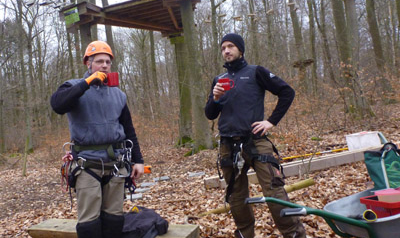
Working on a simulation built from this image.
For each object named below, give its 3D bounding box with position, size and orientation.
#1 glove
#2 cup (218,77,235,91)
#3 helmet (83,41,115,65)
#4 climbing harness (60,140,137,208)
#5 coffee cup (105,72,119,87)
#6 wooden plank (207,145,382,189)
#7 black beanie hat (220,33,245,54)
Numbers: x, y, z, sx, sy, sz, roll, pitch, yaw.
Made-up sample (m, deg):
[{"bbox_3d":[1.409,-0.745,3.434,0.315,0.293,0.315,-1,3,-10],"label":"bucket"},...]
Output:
[{"bbox_3d":[-0.707,-0.272,2.200,0.150,0.100,0.095,-6,-1,28],"label":"glove"},{"bbox_3d":[0.191,-0.245,2.300,0.115,0.090,0.082,-5,-1,12],"label":"cup"},{"bbox_3d":[-0.737,-0.485,2.360,0.220,0.170,0.275,-4,-1,-37],"label":"helmet"},{"bbox_3d":[-0.731,0.380,2.340,0.490,0.430,0.330,-5,-1,-22],"label":"climbing harness"},{"bbox_3d":[-0.600,-0.265,2.200,0.112,0.093,0.082,-5,-1,-12],"label":"coffee cup"},{"bbox_3d":[1.745,0.868,5.723,3.498,0.150,0.110,-7,-1,-14],"label":"wooden plank"},{"bbox_3d":[0.261,-0.581,2.540,0.185,0.170,0.215,-6,-1,31],"label":"black beanie hat"}]

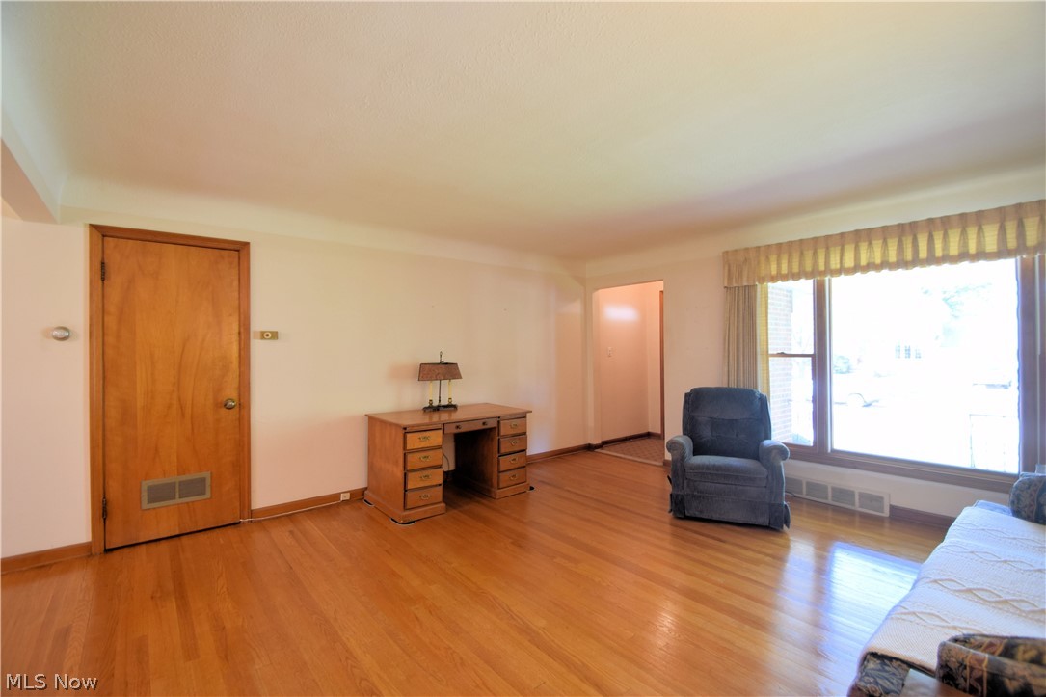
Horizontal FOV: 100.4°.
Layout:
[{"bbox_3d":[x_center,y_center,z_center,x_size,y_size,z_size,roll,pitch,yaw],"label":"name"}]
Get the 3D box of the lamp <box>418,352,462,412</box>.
[{"bbox_3d":[-0.808,0.314,4.252,0.420,0.566,0.180,0,0,-37],"label":"lamp"}]

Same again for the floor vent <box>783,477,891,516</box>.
[{"bbox_3d":[2.571,1.205,3.640,0.050,0.188,0.780,0,0,-39],"label":"floor vent"}]

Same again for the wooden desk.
[{"bbox_3d":[-0.668,0.963,3.976,1.240,0.738,0.780,0,0,-37],"label":"wooden desk"}]

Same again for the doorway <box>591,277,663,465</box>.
[{"bbox_3d":[1.291,0.286,5.277,0.160,2.063,1.040,0,0,-39],"label":"doorway"}]

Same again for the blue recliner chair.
[{"bbox_3d":[1.688,0.830,3.689,0.840,0.956,0.930,-1,0,22],"label":"blue recliner chair"}]

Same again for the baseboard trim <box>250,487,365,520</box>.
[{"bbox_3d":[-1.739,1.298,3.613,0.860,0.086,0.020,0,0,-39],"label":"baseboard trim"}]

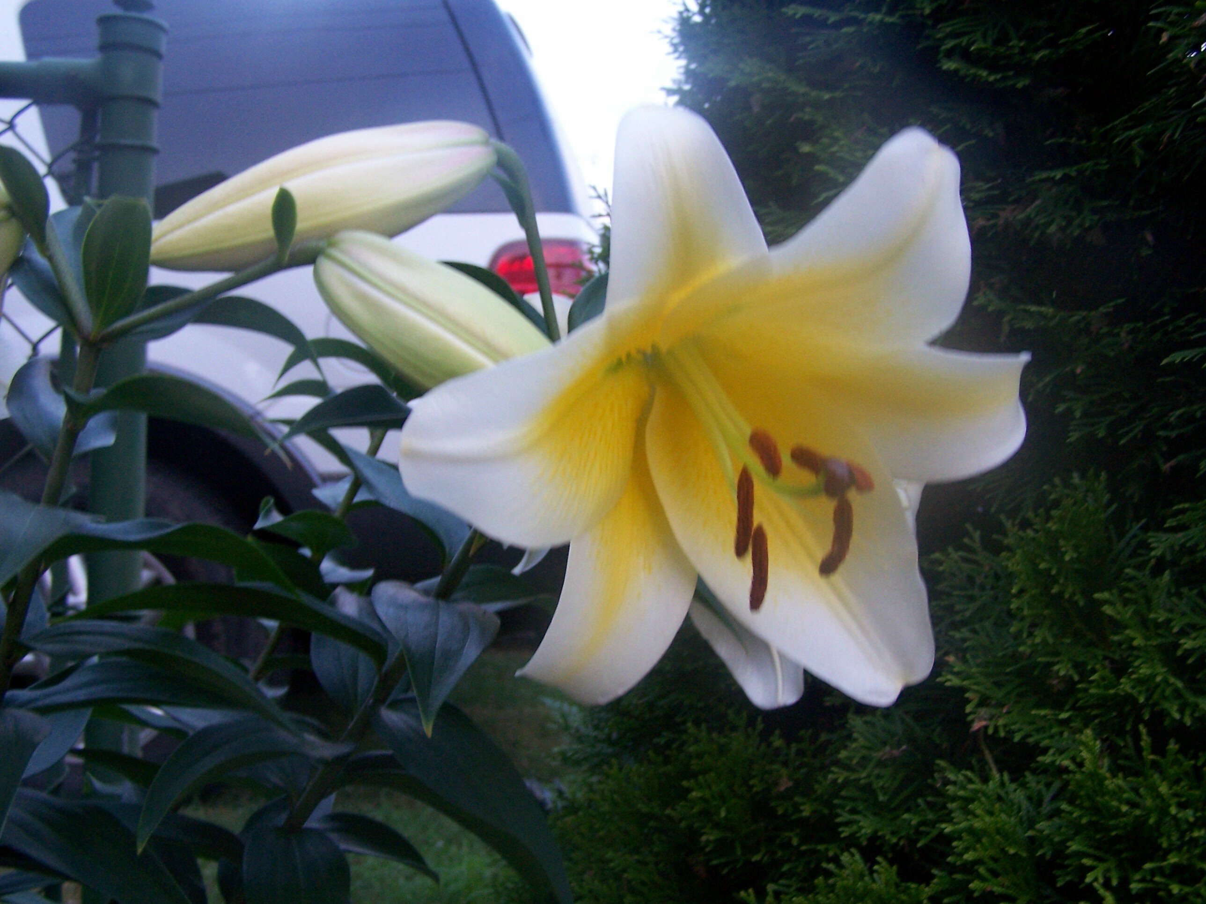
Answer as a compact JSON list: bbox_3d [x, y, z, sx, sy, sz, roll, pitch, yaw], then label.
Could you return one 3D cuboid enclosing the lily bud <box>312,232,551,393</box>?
[{"bbox_3d":[-0.051,-0.039,0.483,0.108,0.039,0.039,31,0,-9],"label":"lily bud"}]

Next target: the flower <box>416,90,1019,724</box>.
[{"bbox_3d":[0.028,-0.020,0.468,0.192,0.182,0.120,2,10,-19],"label":"flower"}]

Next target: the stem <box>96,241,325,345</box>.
[{"bbox_3d":[-0.134,-0.053,0.477,0.087,0.014,0.011,-21,0,3],"label":"stem"}]

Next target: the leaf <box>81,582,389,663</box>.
[{"bbox_3d":[-0.143,0.065,0.540,0.123,0.028,0.036,7,-1,-6],"label":"leaf"}]

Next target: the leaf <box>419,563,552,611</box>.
[{"bbox_3d":[-0.048,0.058,0.580,0.063,0.020,0.034,3,-1,-30],"label":"leaf"}]

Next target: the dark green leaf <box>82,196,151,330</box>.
[{"bbox_3d":[-0.181,-0.070,0.520,0.026,0.052,0.030,8,5,-6],"label":"dark green leaf"}]

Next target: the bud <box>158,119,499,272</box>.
[{"bbox_3d":[-0.106,-0.094,0.520,0.137,0.037,0.037,-17,0,0],"label":"bud"}]

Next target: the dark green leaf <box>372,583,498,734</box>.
[{"bbox_3d":[-0.057,0.069,0.470,0.042,0.030,0.060,4,41,-4],"label":"dark green leaf"}]

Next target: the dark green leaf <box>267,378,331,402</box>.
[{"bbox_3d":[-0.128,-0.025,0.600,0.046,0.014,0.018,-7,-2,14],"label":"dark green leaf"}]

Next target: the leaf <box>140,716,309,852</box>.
[{"bbox_3d":[-0.129,0.113,0.475,0.062,0.042,0.034,-1,7,-41],"label":"leaf"}]

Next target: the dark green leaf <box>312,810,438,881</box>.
[{"bbox_3d":[-0.093,0.159,0.560,0.062,0.022,0.032,21,-6,-18],"label":"dark green leaf"}]

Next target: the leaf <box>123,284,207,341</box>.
[{"bbox_3d":[-0.157,-0.049,0.495,0.034,0.020,0.020,2,6,-24],"label":"leaf"}]

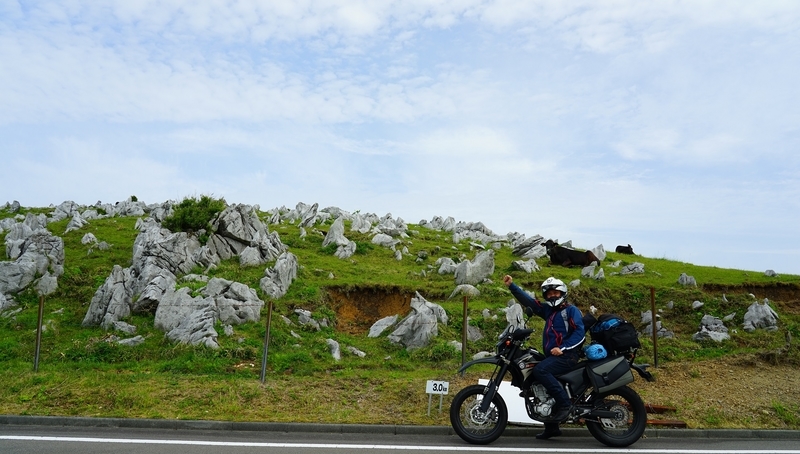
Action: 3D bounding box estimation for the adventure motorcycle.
[{"bbox_3d":[1.547,1.614,5.932,2.070,1.220,0.840,1,-7,1],"label":"adventure motorcycle"}]

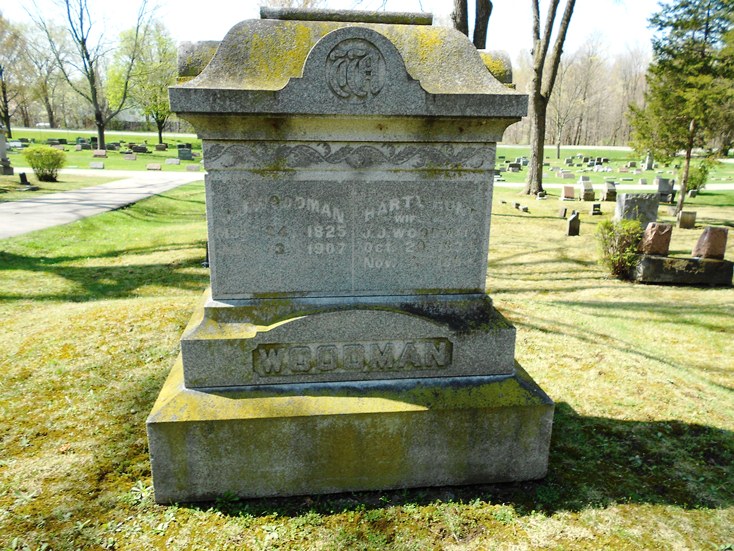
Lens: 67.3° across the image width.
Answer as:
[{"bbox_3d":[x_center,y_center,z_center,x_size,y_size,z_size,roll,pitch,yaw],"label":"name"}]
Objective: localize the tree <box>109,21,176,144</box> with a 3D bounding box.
[{"bbox_3d":[-15.897,-13.838,39.818,5.410,8.540,5.410,-5,17,-20],"label":"tree"}]

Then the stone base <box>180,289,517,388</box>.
[{"bbox_3d":[-0.102,0.179,2.878,1.489,0.364,0.898,-1,16,-6],"label":"stone base"}]

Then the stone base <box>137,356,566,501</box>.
[{"bbox_3d":[-0.106,0.585,2.995,1.770,0.481,1.186,-1,16,-6],"label":"stone base"}]

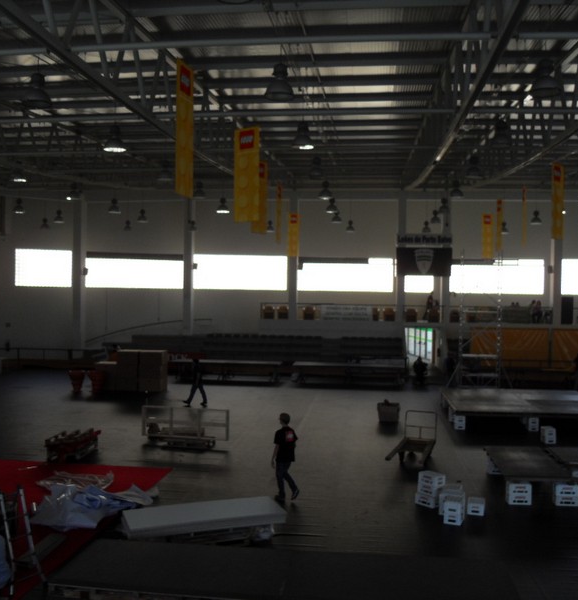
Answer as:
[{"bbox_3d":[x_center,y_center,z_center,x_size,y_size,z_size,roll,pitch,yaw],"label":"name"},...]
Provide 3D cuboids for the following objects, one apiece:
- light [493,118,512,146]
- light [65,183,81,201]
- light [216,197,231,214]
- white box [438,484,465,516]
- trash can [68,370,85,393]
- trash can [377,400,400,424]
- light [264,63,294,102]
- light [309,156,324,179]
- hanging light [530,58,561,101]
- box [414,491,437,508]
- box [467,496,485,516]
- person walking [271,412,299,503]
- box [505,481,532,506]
[{"bbox_3d":[4.831,-3.812,14.711,0.490,0.590,0.490,1,0,7],"label":"light"},{"bbox_3d":[-6.682,-3.395,20.210,0.450,0.480,0.450,1,1,0],"label":"light"},{"bbox_3d":[-2.350,-3.402,23.249,0.450,0.480,0.450,1,1,0],"label":"light"},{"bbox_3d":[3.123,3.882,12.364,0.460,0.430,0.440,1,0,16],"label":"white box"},{"bbox_3d":[-8.112,3.122,24.806,0.680,0.780,0.680,0,1,-18],"label":"trash can"},{"bbox_3d":[3.116,3.494,20.127,0.660,0.620,0.520,1,1,9],"label":"trash can"},{"bbox_3d":[-0.157,-3.903,11.521,0.490,0.590,0.490,1,0,7],"label":"light"},{"bbox_3d":[0.825,-3.909,19.062,0.490,0.590,0.490,1,0,7],"label":"light"},{"bbox_3d":[3.195,-2.776,7.987,0.390,0.440,0.390,1,1,0],"label":"hanging light"},{"bbox_3d":[2.725,3.877,12.636,0.310,0.210,0.460,0,2,-43],"label":"box"},{"bbox_3d":[3.536,3.900,12.238,0.310,0.215,0.460,1,1,14],"label":"box"},{"bbox_3d":[-0.056,3.084,12.696,0.520,1.750,0.500,2,2,44],"label":"person walking"},{"bbox_3d":[4.555,3.809,12.797,0.460,0.430,0.330,1,1,7],"label":"box"}]

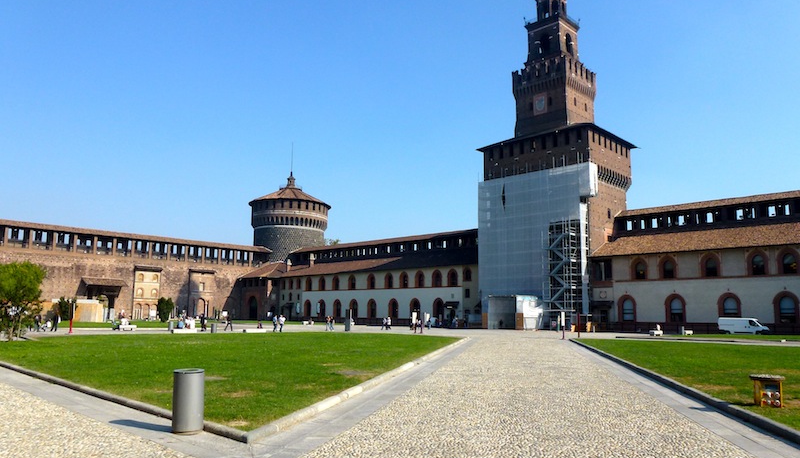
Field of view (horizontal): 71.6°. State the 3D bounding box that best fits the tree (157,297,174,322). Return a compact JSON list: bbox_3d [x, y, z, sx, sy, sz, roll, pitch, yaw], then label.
[{"bbox_3d":[-43.891,15.187,104.000,3.056,4.631,3.056,4,-10,-22],"label":"tree"}]

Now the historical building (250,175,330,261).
[{"bbox_3d":[-33.041,4.884,164.754,23.973,44.187,23.973,-8,-12,43],"label":"historical building"}]

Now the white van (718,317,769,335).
[{"bbox_3d":[42.978,12.091,69.314,5.150,2.200,2.000,-8,-12,43],"label":"white van"}]

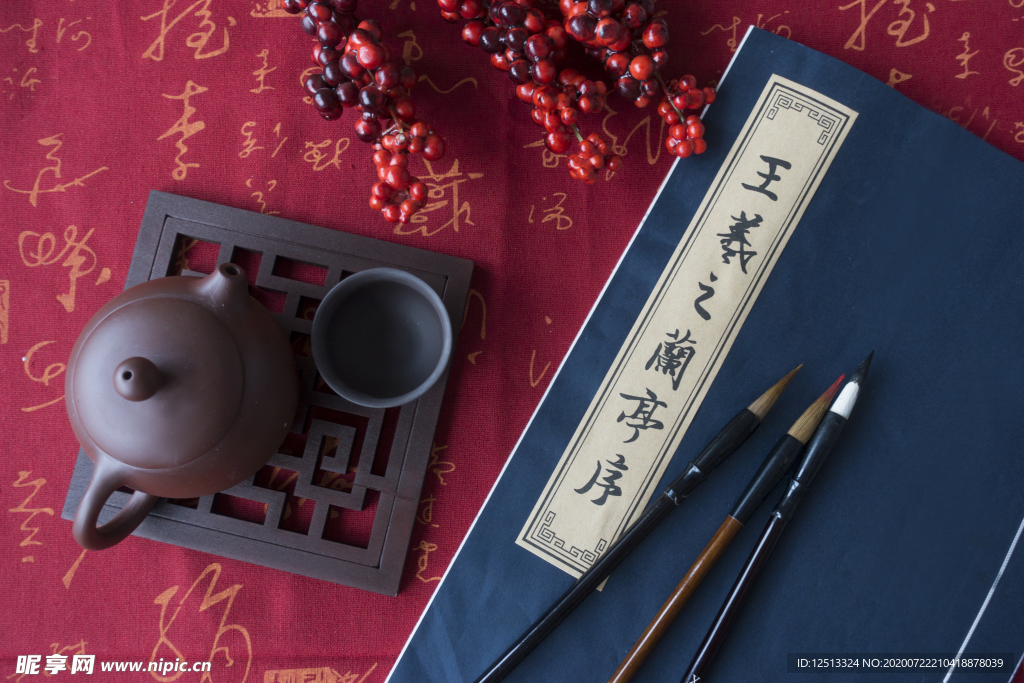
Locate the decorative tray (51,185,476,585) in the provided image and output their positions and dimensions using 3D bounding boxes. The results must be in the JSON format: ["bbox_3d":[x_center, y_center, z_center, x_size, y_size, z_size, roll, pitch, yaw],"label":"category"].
[{"bbox_3d":[-0.098,0.019,0.364,0.138,0.011,0.138,13,84,2],"label":"decorative tray"}]

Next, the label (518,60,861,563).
[{"bbox_3d":[0.073,-0.007,0.361,0.039,0.001,0.224,29,85,6],"label":"label"}]

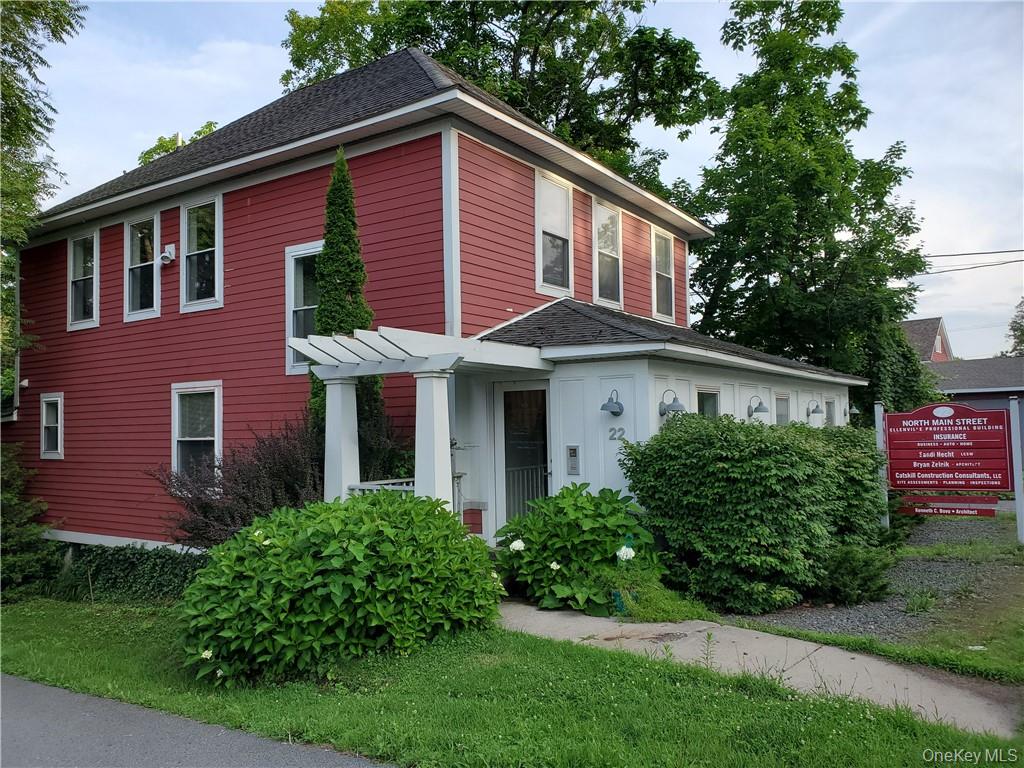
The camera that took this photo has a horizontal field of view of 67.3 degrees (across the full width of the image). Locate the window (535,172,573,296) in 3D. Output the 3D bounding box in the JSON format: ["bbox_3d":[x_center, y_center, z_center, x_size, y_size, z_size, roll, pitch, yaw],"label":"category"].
[{"bbox_3d":[0.662,-2.154,11.299,0.120,1.726,1.123,-3,-3,33],"label":"window"}]

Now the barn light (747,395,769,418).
[{"bbox_3d":[3.600,0.341,11.165,0.275,0.310,0.220,-3,-3,33],"label":"barn light"}]

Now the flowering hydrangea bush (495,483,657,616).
[{"bbox_3d":[0.564,1.401,6.755,1.250,1.020,1.350,-1,-3,0],"label":"flowering hydrangea bush"}]

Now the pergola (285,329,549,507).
[{"bbox_3d":[-0.752,0.781,7.849,1.900,2.420,2.850,-3,-3,33],"label":"pergola"}]

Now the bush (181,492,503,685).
[{"bbox_3d":[-1.165,1.372,5.628,1.450,1.100,2.150,-3,-3,33],"label":"bush"}]

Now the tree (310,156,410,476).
[{"bbox_3d":[-1.965,-0.308,9.045,0.920,5.000,0.920,-3,-3,33],"label":"tree"}]

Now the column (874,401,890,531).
[{"bbox_3d":[4.650,1.080,9.600,0.110,1.740,0.110,-6,-3,25],"label":"column"}]

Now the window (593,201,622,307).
[{"bbox_3d":[1.623,-2.138,12.770,0.120,1.753,1.099,-3,-3,33],"label":"window"}]

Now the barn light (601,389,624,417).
[{"bbox_3d":[1.077,0.213,8.230,0.220,0.310,0.290,-3,-3,33],"label":"barn light"}]

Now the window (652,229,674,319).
[{"bbox_3d":[2.944,-2.086,14.789,0.120,1.744,1.109,-3,-3,33],"label":"window"}]

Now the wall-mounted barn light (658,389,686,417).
[{"bbox_3d":[1.761,0.218,8.356,0.275,0.310,0.220,-3,-3,33],"label":"wall-mounted barn light"}]

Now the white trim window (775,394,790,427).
[{"bbox_3d":[4.553,0.670,12.808,0.120,1.000,1.020,-3,-3,33],"label":"white trim window"}]

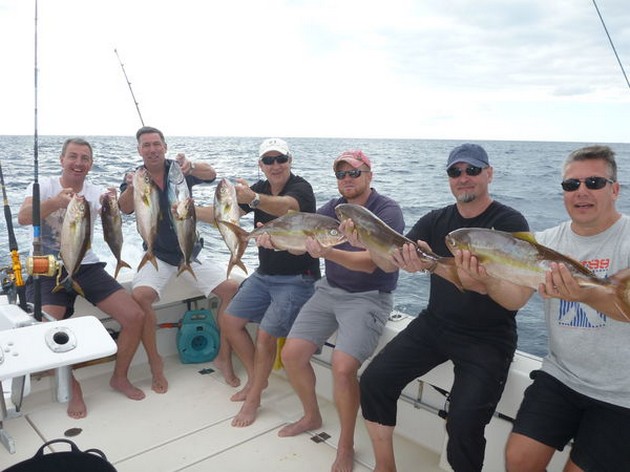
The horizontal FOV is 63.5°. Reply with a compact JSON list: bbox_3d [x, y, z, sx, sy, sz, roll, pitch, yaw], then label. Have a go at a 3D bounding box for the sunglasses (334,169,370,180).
[{"bbox_3d":[0.184,-0.302,2.500,0.148,0.050,0.150,7,12,29],"label":"sunglasses"}]

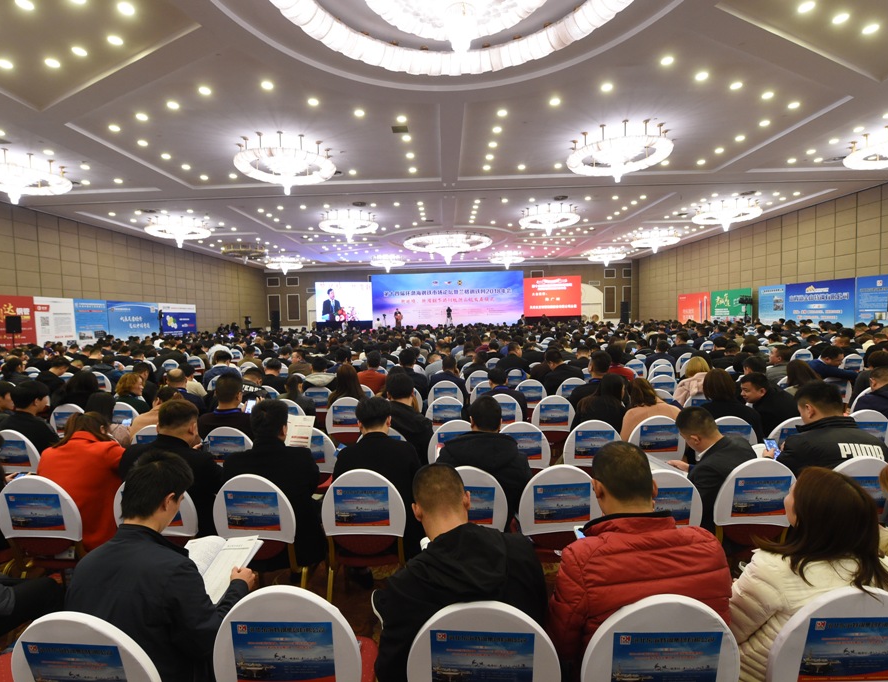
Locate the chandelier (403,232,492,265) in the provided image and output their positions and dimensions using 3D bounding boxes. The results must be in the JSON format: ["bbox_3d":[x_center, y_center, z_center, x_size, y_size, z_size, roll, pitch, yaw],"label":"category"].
[{"bbox_3d":[0.301,-5.666,28.847,5.650,1.700,5.650,-2,3,0],"label":"chandelier"}]

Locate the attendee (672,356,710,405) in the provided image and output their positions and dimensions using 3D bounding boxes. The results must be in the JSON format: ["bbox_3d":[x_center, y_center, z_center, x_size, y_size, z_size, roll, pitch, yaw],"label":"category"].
[{"bbox_3d":[2.503,0.787,4.779,0.480,1.265,0.730,-1,3,2],"label":"attendee"}]

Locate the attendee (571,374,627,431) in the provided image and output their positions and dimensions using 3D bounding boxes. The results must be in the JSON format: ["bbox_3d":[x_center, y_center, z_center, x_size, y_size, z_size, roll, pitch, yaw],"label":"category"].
[{"bbox_3d":[1.209,0.881,3.839,0.470,1.243,0.730,-1,3,3],"label":"attendee"}]

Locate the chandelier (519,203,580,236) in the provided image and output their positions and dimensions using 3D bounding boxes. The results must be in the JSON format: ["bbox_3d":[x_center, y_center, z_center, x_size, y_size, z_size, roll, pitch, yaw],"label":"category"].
[{"bbox_3d":[5.092,-5.686,22.009,2.980,1.220,2.980,-2,3,0],"label":"chandelier"}]

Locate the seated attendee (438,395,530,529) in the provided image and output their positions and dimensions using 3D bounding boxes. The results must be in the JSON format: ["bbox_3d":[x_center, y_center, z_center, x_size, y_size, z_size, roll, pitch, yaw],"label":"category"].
[{"bbox_3d":[0.235,0.947,2.811,0.550,1.290,0.750,-2,3,0],"label":"seated attendee"}]

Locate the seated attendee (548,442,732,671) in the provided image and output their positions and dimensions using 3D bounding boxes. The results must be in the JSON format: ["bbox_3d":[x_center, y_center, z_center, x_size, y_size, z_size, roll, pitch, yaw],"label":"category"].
[{"bbox_3d":[0.600,0.971,1.681,0.580,1.300,0.780,-2,3,-3],"label":"seated attendee"}]

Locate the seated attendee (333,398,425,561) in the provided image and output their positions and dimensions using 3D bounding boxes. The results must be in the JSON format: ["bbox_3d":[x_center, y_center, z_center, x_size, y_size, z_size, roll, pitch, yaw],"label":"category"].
[{"bbox_3d":[-0.376,0.954,2.845,0.510,1.285,0.680,-2,3,0],"label":"seated attendee"}]

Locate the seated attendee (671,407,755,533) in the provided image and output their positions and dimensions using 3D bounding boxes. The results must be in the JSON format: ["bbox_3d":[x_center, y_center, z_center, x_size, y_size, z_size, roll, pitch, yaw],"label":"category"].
[{"bbox_3d":[1.547,0.958,2.835,0.540,1.170,0.820,-2,3,-20],"label":"seated attendee"}]

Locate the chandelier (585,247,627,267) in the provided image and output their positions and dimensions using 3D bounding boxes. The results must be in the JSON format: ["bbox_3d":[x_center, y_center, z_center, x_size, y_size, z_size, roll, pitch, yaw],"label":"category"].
[{"bbox_3d":[12.560,-6.367,35.279,2.930,1.200,2.930,-1,3,0],"label":"chandelier"}]

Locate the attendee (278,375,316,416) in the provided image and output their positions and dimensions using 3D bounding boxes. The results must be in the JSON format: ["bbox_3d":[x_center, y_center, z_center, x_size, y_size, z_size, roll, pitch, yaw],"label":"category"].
[{"bbox_3d":[-1.571,0.925,5.014,0.480,1.180,0.750,-1,3,6],"label":"attendee"}]

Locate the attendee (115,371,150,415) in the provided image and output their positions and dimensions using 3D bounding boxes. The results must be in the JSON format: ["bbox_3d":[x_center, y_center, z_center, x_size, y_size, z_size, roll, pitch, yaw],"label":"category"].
[{"bbox_3d":[-3.393,0.946,5.187,0.470,1.225,0.730,-1,3,18],"label":"attendee"}]

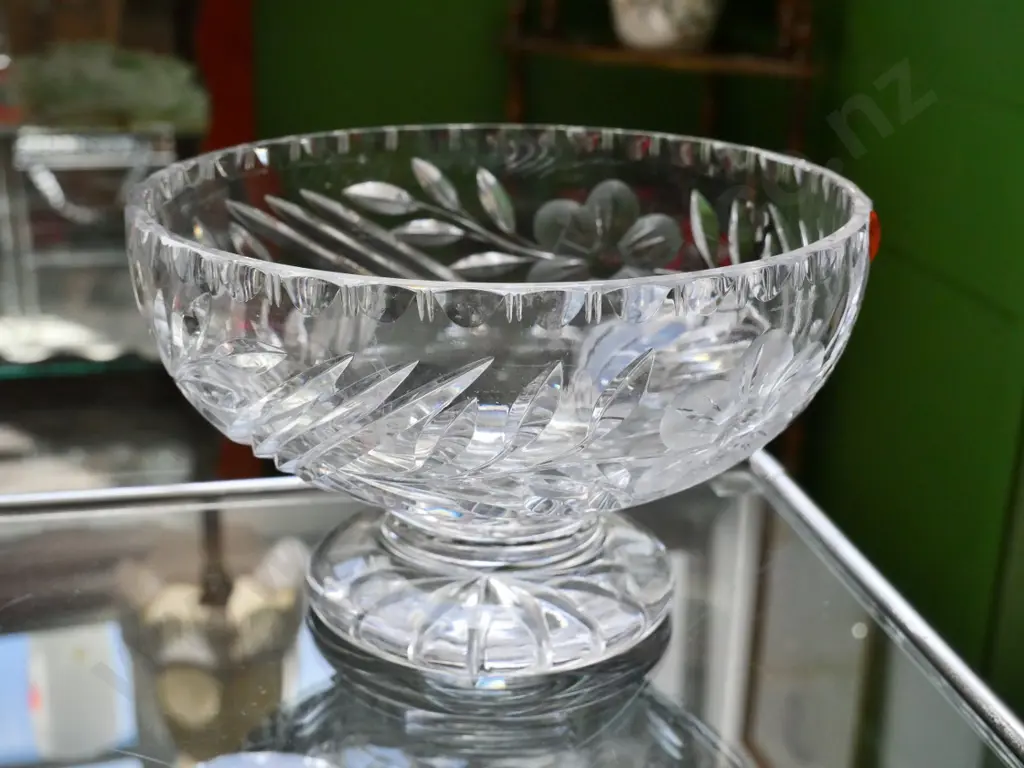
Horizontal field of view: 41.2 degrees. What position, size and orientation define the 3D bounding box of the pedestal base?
[{"bbox_3d":[-0.007,0.049,0.425,0.115,0.029,0.115,1,21,0],"label":"pedestal base"}]

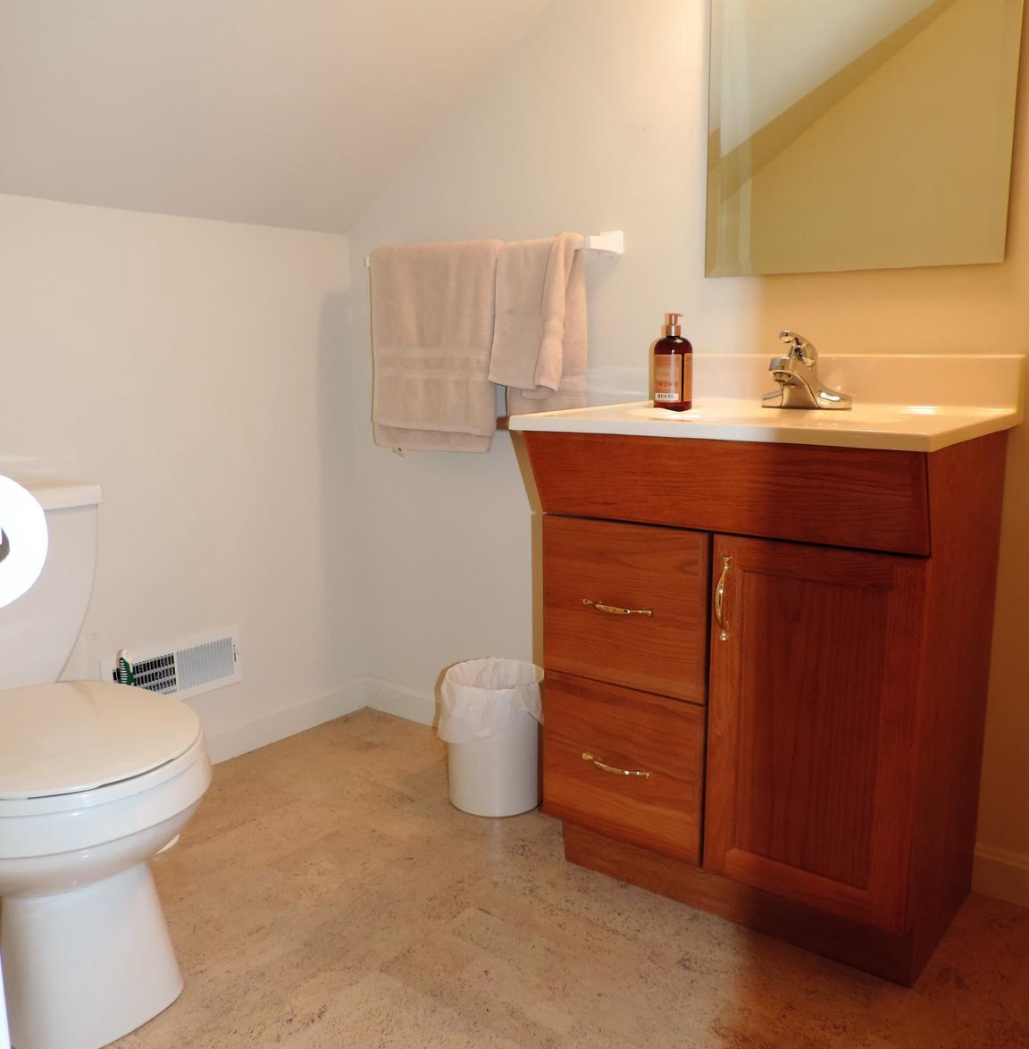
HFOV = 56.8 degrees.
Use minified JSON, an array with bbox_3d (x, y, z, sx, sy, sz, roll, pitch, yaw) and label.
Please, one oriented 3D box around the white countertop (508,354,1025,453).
[{"bbox_3d":[0.397,-0.206,1.502,0.635,0.110,0.504,7,13,38],"label":"white countertop"}]

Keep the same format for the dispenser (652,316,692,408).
[{"bbox_3d":[0.278,-0.284,1.664,0.069,0.170,0.069,-1,10,0],"label":"dispenser"}]

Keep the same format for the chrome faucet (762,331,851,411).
[{"bbox_3d":[0.480,-0.256,1.597,0.158,0.130,0.150,7,13,38],"label":"chrome faucet"}]

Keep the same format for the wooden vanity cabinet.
[{"bbox_3d":[0.400,0.244,1.576,0.613,0.802,0.494,7,13,38],"label":"wooden vanity cabinet"}]

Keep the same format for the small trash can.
[{"bbox_3d":[-0.041,0.444,1.999,0.200,0.271,0.200,-1,10,0],"label":"small trash can"}]

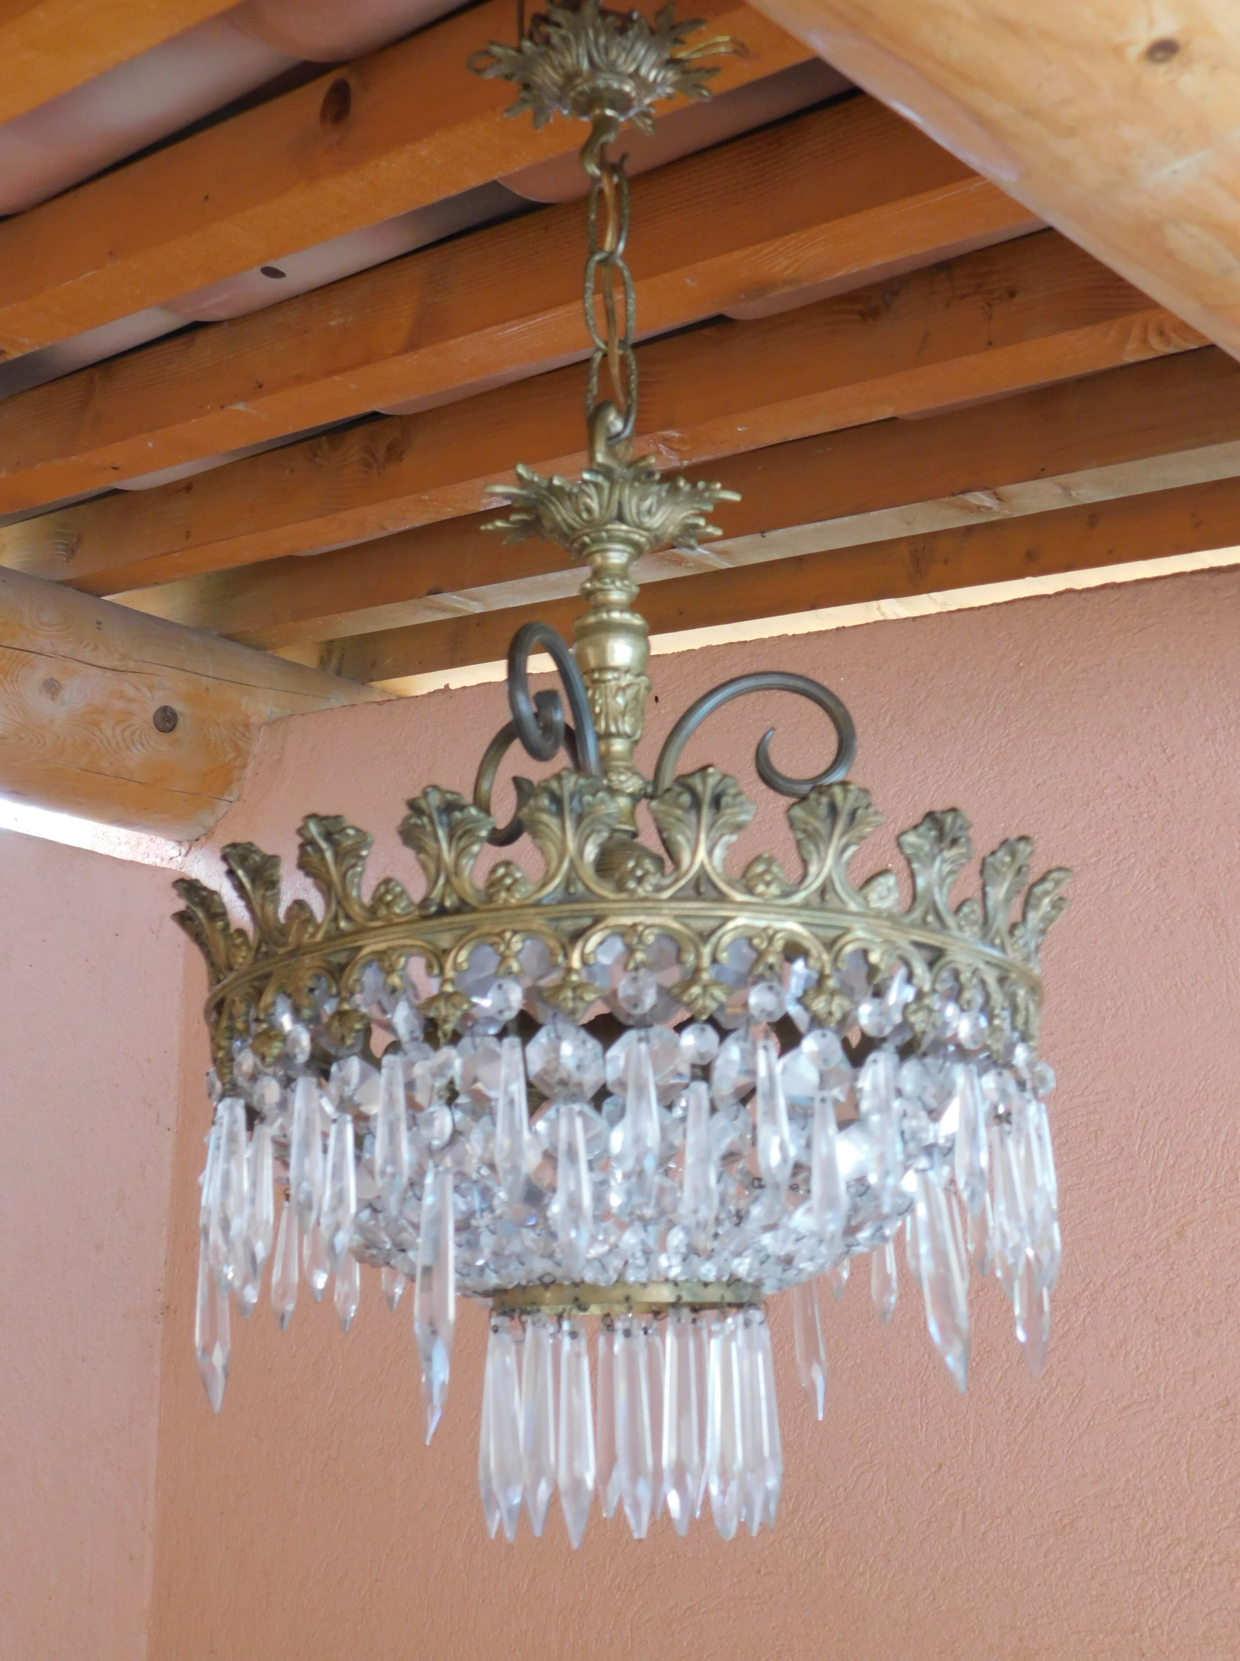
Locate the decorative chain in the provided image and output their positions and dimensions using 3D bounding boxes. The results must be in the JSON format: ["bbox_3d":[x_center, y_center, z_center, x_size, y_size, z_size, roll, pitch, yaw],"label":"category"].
[{"bbox_3d":[-0.005,-0.283,1.114,0.028,0.177,0.028,-1,-19,0],"label":"decorative chain"}]

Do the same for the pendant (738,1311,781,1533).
[{"bbox_3d":[0.058,0.247,0.903,0.013,0.090,0.015,-10,-21,26],"label":"pendant"}]

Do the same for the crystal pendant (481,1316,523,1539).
[{"bbox_3d":[-0.052,0.264,0.954,0.015,0.096,0.017,6,-19,-21],"label":"crystal pendant"}]

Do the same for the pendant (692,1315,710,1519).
[{"bbox_3d":[0.037,0.279,1.028,0.015,0.094,0.013,-11,-20,29],"label":"pendant"}]

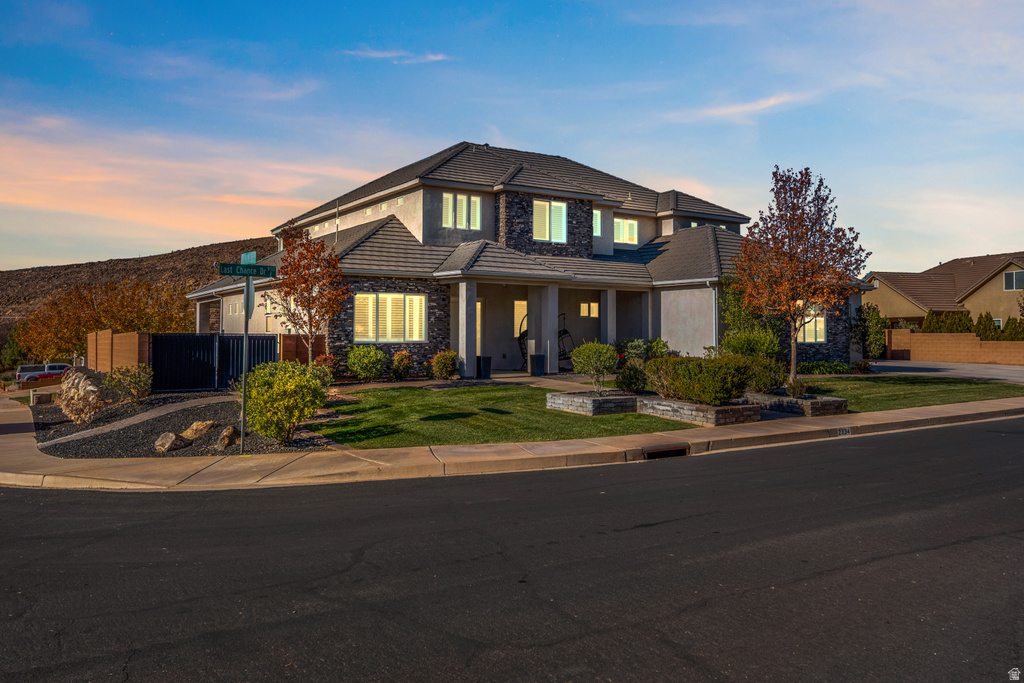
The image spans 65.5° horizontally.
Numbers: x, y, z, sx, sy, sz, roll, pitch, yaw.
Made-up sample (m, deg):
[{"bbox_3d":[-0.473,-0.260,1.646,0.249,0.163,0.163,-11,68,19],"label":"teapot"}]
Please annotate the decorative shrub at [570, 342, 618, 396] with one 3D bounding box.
[{"bbox_3d":[1.958,0.664,18.900,1.140,1.280,1.140,0,0,0],"label":"decorative shrub"}]

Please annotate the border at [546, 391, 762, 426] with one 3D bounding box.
[{"bbox_3d":[3.010,1.460,17.500,2.700,0.500,3.850,0,0,-35],"label":"border"}]

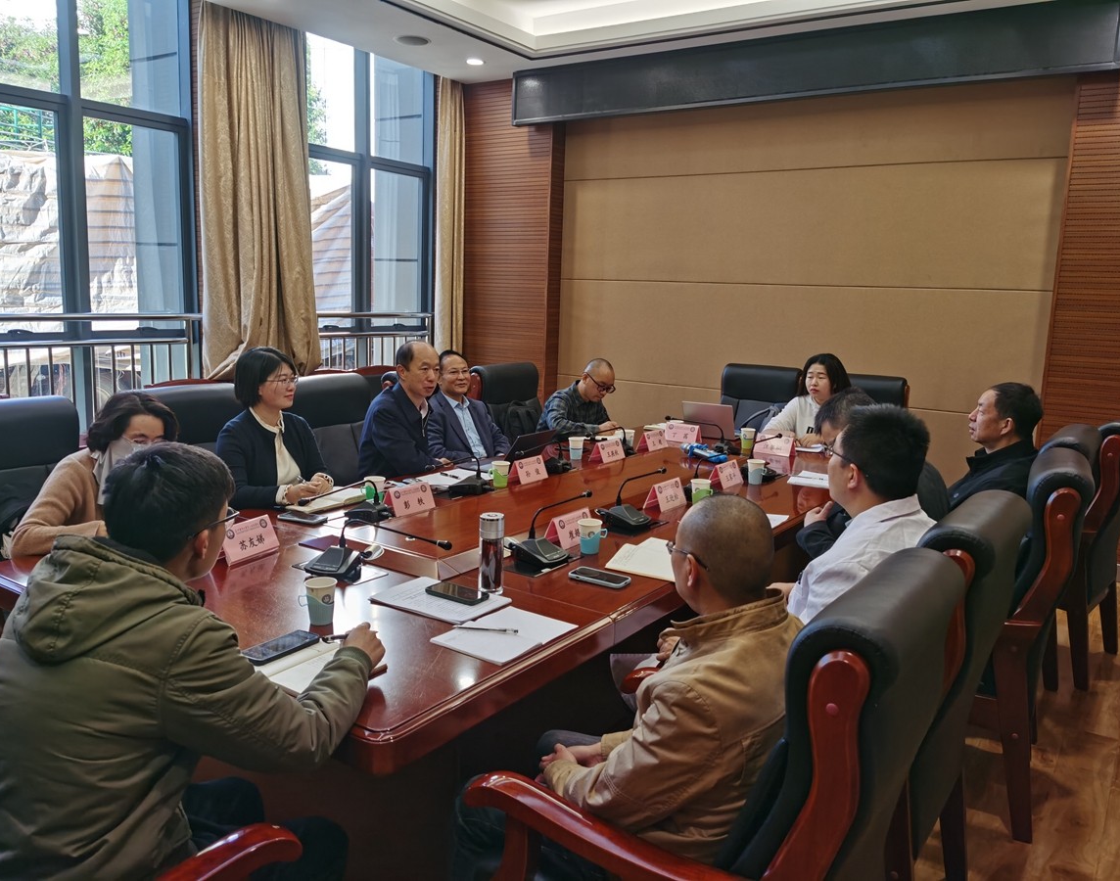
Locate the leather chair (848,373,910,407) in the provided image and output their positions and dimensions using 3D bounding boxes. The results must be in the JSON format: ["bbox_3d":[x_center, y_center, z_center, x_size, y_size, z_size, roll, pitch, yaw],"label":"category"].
[{"bbox_3d":[1.646,0.182,5.496,0.640,1.110,0.750,8,11,32],"label":"leather chair"}]

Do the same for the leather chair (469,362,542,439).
[{"bbox_3d":[-0.089,0.103,5.575,0.720,1.110,0.650,8,11,34],"label":"leather chair"}]

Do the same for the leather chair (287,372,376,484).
[{"bbox_3d":[-0.858,0.276,4.345,0.750,1.110,0.640,7,10,30],"label":"leather chair"}]

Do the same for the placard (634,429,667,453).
[{"bbox_3d":[0.481,0.004,4.727,0.080,0.096,0.195,8,11,34],"label":"placard"}]

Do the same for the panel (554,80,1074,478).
[{"bbox_3d":[1.473,-0.958,6.535,3.600,2.850,0.080,8,11,34],"label":"panel"}]

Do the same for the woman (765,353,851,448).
[{"bbox_3d":[1.469,0.131,5.277,0.480,1.250,0.650,10,12,41],"label":"woman"}]

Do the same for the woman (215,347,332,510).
[{"bbox_3d":[-1.076,0.290,3.675,0.640,1.280,0.480,7,11,31],"label":"woman"}]

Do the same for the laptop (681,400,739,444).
[{"bbox_3d":[0.899,-0.123,5.295,0.310,0.207,0.290,7,10,29],"label":"laptop"}]

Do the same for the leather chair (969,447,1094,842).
[{"bbox_3d":[1.255,0.564,3.001,0.750,1.110,0.630,7,10,27],"label":"leather chair"}]

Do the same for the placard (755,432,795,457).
[{"bbox_3d":[1.131,0.021,4.798,0.200,0.093,0.105,8,11,34],"label":"placard"}]

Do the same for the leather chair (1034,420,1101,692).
[{"bbox_3d":[1.625,0.478,3.589,0.720,1.110,0.650,8,11,34],"label":"leather chair"}]

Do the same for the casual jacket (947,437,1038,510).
[{"bbox_3d":[1.619,0.249,3.568,0.480,0.620,0.540,8,11,34],"label":"casual jacket"}]

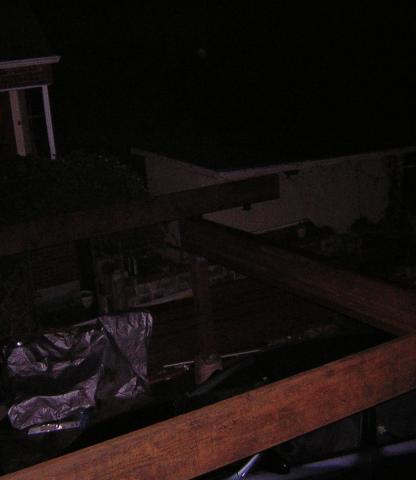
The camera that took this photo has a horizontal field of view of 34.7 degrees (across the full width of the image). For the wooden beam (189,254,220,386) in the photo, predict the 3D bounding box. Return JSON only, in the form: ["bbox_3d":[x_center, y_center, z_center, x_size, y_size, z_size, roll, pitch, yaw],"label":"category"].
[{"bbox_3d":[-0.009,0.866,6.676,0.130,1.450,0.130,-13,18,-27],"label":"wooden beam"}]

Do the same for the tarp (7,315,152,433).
[{"bbox_3d":[-1.593,1.509,8.174,1.600,0.870,0.620,-13,18,-27],"label":"tarp"}]

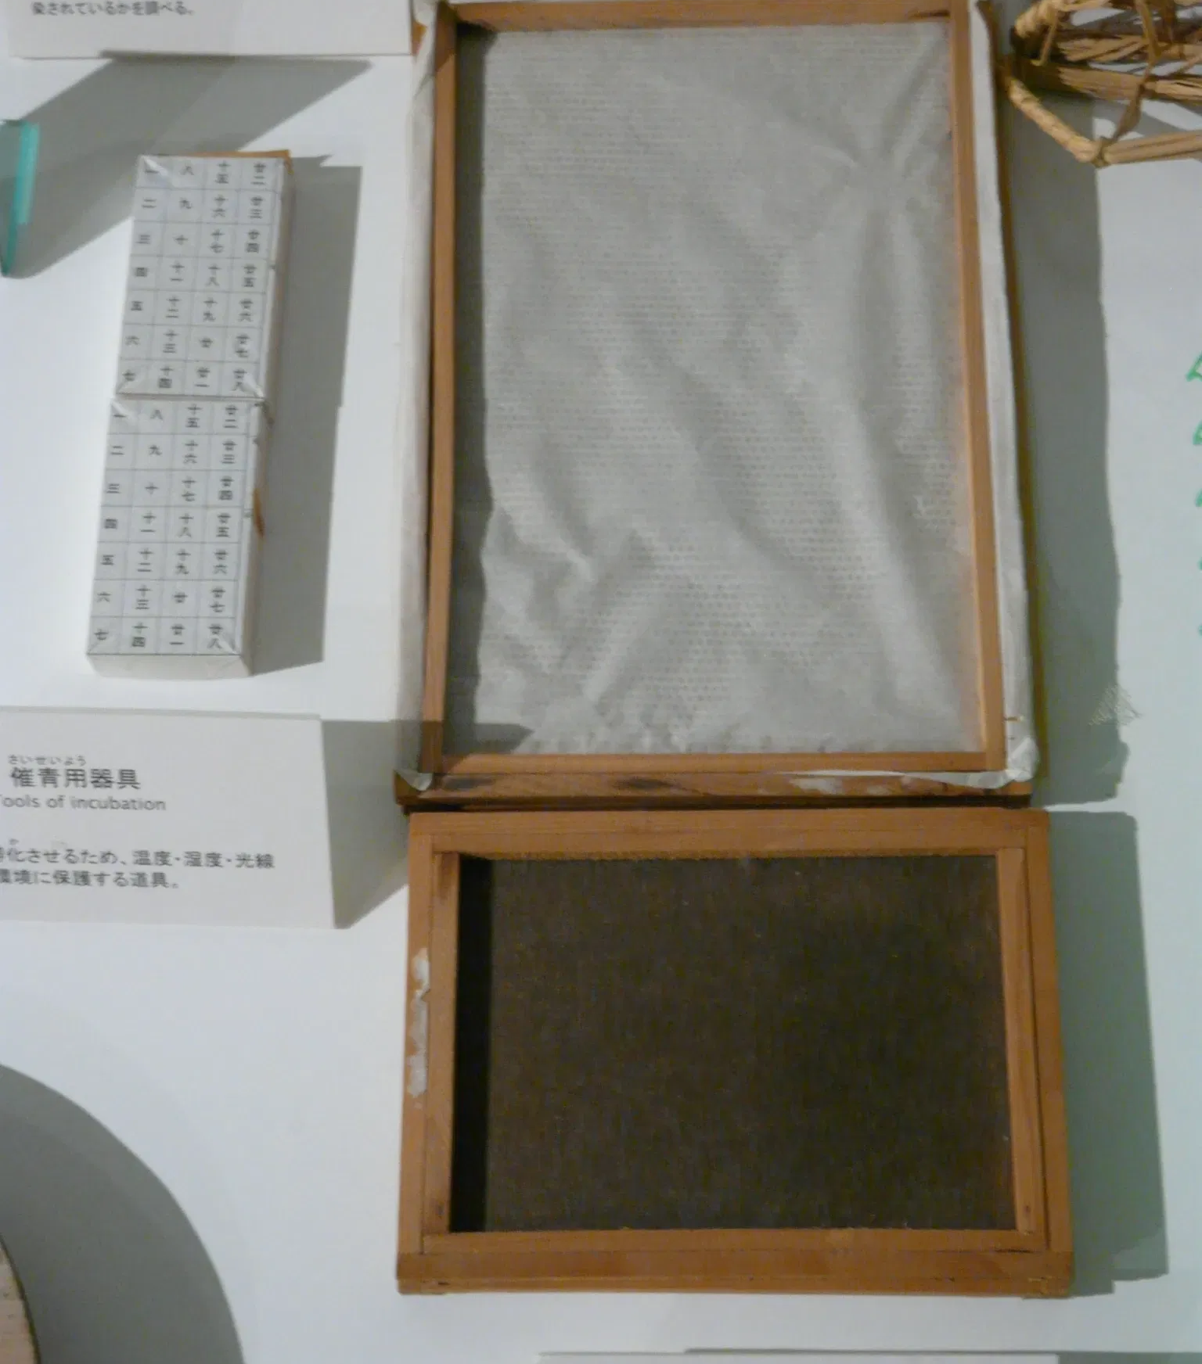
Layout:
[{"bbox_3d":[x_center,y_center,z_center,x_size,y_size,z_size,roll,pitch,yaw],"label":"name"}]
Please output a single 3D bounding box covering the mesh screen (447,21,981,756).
[{"bbox_3d":[0.053,-0.156,1.377,0.264,0.020,0.403,-1,71,1],"label":"mesh screen"}]

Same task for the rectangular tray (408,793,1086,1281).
[{"bbox_3d":[0.061,0.173,1.284,0.303,0.046,0.219,0,71,2],"label":"rectangular tray"}]

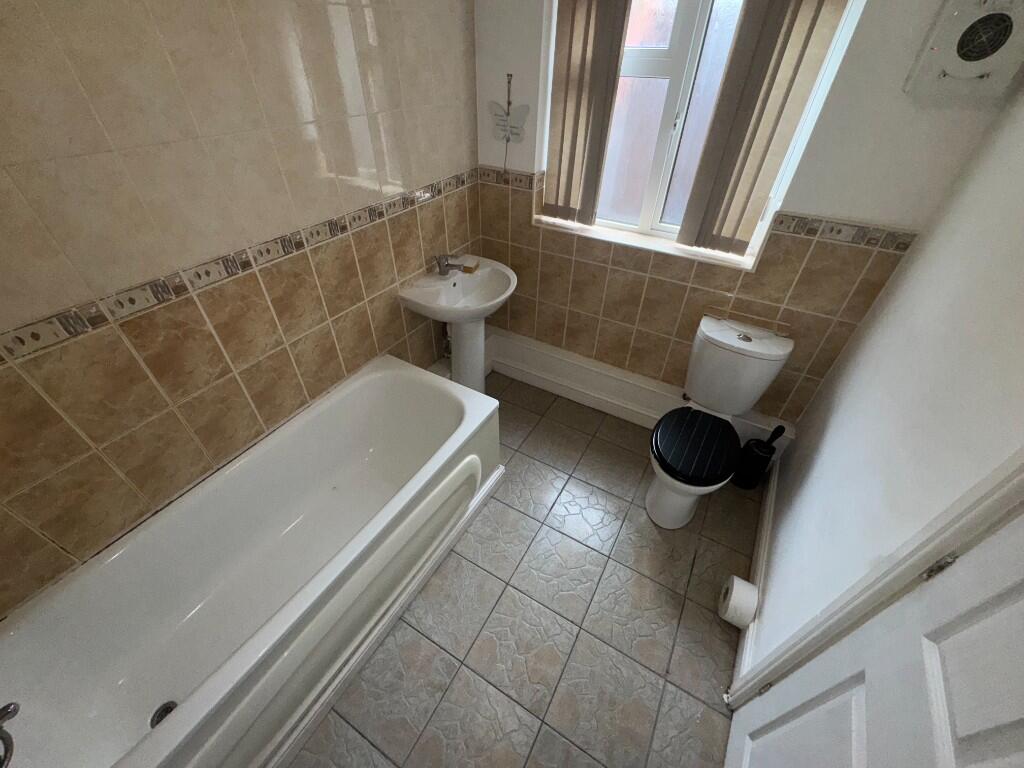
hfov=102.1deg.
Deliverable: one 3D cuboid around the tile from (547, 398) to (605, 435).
[{"bbox_3d":[0.374,0.191,2.450,0.317,0.010,0.190,21,43,22],"label":"tile"}]

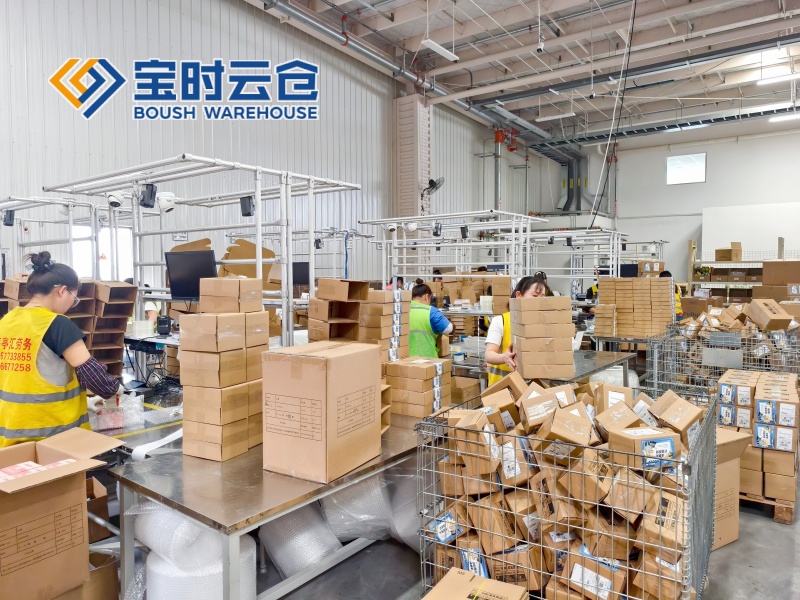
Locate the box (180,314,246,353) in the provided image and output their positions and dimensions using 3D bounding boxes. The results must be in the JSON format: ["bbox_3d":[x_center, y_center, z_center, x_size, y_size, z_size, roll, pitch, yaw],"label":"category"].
[{"bbox_3d":[-0.835,0.143,2.379,0.221,0.155,0.169,1,3,26],"label":"box"}]

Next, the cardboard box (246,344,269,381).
[{"bbox_3d":[-0.775,0.298,2.566,0.228,0.158,0.167,1,2,24],"label":"cardboard box"}]

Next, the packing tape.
[{"bbox_3d":[-1.122,0.666,2.567,0.075,0.070,0.480,0,2,4],"label":"packing tape"}]

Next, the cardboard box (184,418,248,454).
[{"bbox_3d":[-0.838,0.620,2.426,0.228,0.158,0.167,1,2,24],"label":"cardboard box"}]

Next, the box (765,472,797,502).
[{"bbox_3d":[2.527,1.220,3.558,0.160,0.155,0.222,1,3,24],"label":"box"}]

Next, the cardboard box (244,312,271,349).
[{"bbox_3d":[-0.773,0.140,2.557,0.228,0.158,0.167,1,2,26],"label":"cardboard box"}]

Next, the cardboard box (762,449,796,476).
[{"bbox_3d":[2.541,1.058,3.549,0.163,0.158,0.228,2,3,37],"label":"cardboard box"}]

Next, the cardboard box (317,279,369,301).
[{"bbox_3d":[-0.299,-0.050,2.822,0.250,0.105,0.155,2,3,43],"label":"cardboard box"}]

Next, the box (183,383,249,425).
[{"bbox_3d":[-0.820,0.455,2.375,0.221,0.155,0.169,1,3,24],"label":"box"}]

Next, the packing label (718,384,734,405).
[{"bbox_3d":[2.522,0.727,4.091,0.102,0.147,0.002,2,3,37],"label":"packing label"}]

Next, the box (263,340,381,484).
[{"bbox_3d":[-0.321,0.451,2.270,0.327,0.483,0.396,1,3,29],"label":"box"}]

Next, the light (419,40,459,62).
[{"bbox_3d":[0.802,-4.881,10.398,0.150,0.070,1.200,2,3,36],"label":"light"}]

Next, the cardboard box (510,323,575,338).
[{"bbox_3d":[0.943,0.195,3.512,0.341,0.088,0.226,-1,3,-11],"label":"cardboard box"}]

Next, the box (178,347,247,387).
[{"bbox_3d":[-0.843,0.303,2.414,0.228,0.158,0.167,1,2,24],"label":"box"}]

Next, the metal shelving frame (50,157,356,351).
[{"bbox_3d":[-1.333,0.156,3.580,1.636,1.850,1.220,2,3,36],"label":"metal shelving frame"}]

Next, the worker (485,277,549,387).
[{"bbox_3d":[0.784,0.639,3.711,0.500,1.590,0.450,-2,3,-37],"label":"worker"}]

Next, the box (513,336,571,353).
[{"bbox_3d":[0.975,0.297,3.689,0.340,0.090,0.260,0,3,-3],"label":"box"}]

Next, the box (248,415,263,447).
[{"bbox_3d":[-0.769,0.614,2.578,0.228,0.158,0.167,1,2,24],"label":"box"}]

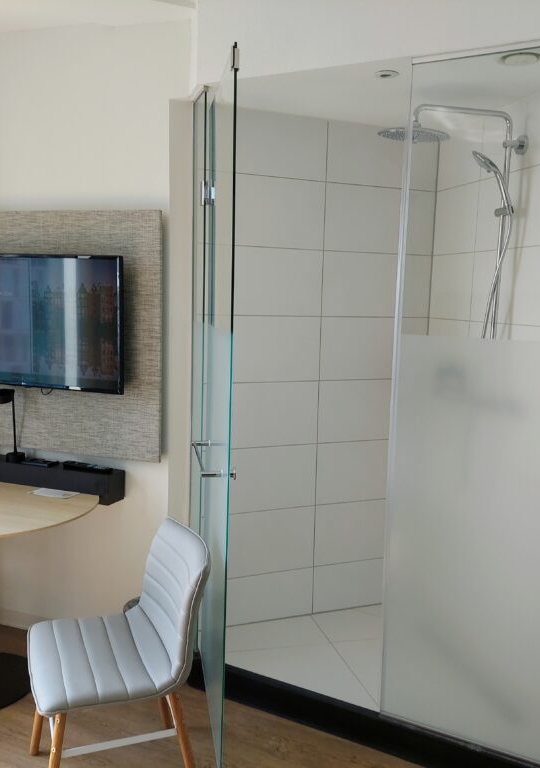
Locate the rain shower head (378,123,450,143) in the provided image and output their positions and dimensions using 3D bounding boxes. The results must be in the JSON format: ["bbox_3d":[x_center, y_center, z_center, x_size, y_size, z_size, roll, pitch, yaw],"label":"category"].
[{"bbox_3d":[0.519,-0.912,2.560,0.262,0.040,0.262,1,7,0],"label":"rain shower head"}]

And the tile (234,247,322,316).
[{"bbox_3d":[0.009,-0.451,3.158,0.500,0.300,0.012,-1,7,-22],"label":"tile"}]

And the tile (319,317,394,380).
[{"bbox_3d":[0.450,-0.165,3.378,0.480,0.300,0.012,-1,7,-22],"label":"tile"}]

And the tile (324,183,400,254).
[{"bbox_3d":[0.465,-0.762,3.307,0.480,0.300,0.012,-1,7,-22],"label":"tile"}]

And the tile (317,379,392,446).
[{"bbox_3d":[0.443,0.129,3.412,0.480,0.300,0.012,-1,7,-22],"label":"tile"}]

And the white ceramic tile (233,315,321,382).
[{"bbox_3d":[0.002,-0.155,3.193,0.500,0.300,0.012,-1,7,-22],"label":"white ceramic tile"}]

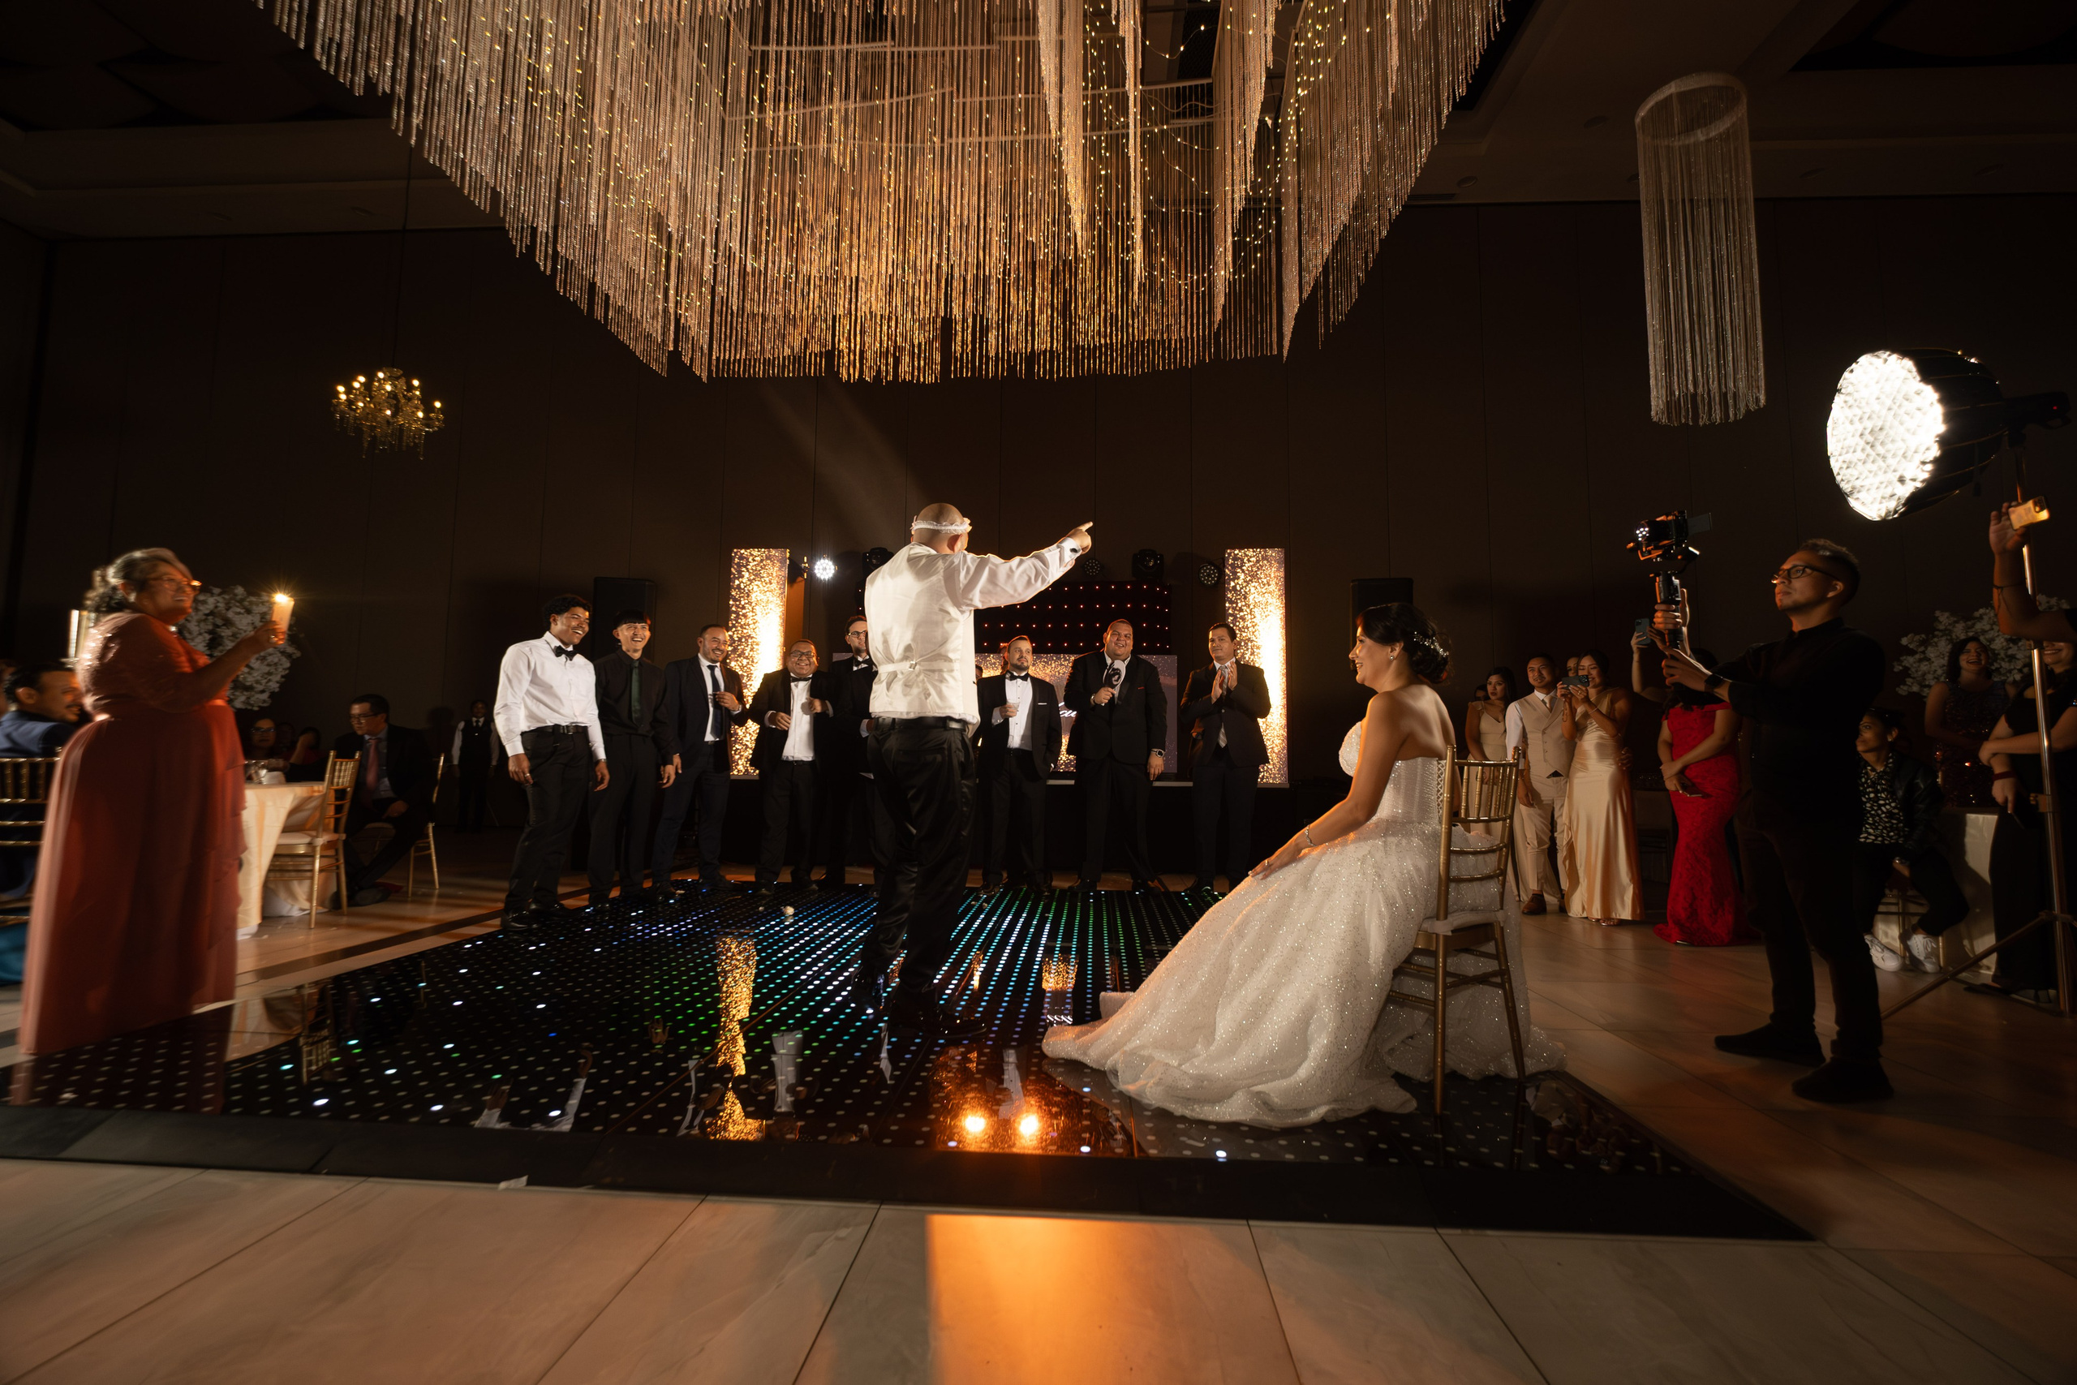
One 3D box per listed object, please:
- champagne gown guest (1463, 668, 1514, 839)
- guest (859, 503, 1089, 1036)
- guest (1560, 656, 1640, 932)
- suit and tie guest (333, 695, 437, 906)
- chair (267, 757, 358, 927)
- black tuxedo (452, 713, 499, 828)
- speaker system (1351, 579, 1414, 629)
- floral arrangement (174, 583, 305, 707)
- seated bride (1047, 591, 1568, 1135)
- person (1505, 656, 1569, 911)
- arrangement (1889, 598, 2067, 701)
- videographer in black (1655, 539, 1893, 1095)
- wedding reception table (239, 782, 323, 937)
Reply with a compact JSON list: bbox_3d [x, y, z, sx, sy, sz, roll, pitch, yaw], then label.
[{"bbox_3d":[3.106,0.614,6.291,0.460,1.620,0.340,-2,-5,33],"label":"champagne gown guest"},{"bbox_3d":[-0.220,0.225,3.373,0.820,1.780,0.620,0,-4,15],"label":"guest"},{"bbox_3d":[3.415,0.558,5.623,0.520,1.640,0.460,-2,-5,37],"label":"guest"},{"bbox_3d":[-4.229,0.655,5.962,0.600,1.310,0.740,2,-4,-17],"label":"suit and tie guest"},{"bbox_3d":[-4.094,0.786,5.098,0.450,0.925,0.410,1,-4,-9],"label":"chair"},{"bbox_3d":[-7.077,1.019,11.600,0.540,1.460,0.300,3,-5,-23],"label":"black tuxedo"},{"bbox_3d":[2.778,-0.543,7.453,0.440,0.710,0.400,0,-4,9],"label":"speaker system"},{"bbox_3d":[-5.270,-0.289,5.977,0.760,0.740,0.760,4,-6,-41],"label":"floral arrangement"},{"bbox_3d":[0.700,0.407,2.739,1.360,1.345,1.000,-2,-5,36],"label":"seated bride"},{"bbox_3d":[3.411,0.580,6.234,0.520,1.700,0.340,-2,-5,34],"label":"person"},{"bbox_3d":[6.452,-0.282,6.300,0.950,0.720,0.950,-3,-6,44],"label":"arrangement"},{"bbox_3d":[2.280,0.336,2.902,0.650,1.660,0.540,-1,-4,16],"label":"videographer in black"},{"bbox_3d":[-4.775,0.844,4.889,1.700,0.770,1.700,1,-4,0],"label":"wedding reception table"}]

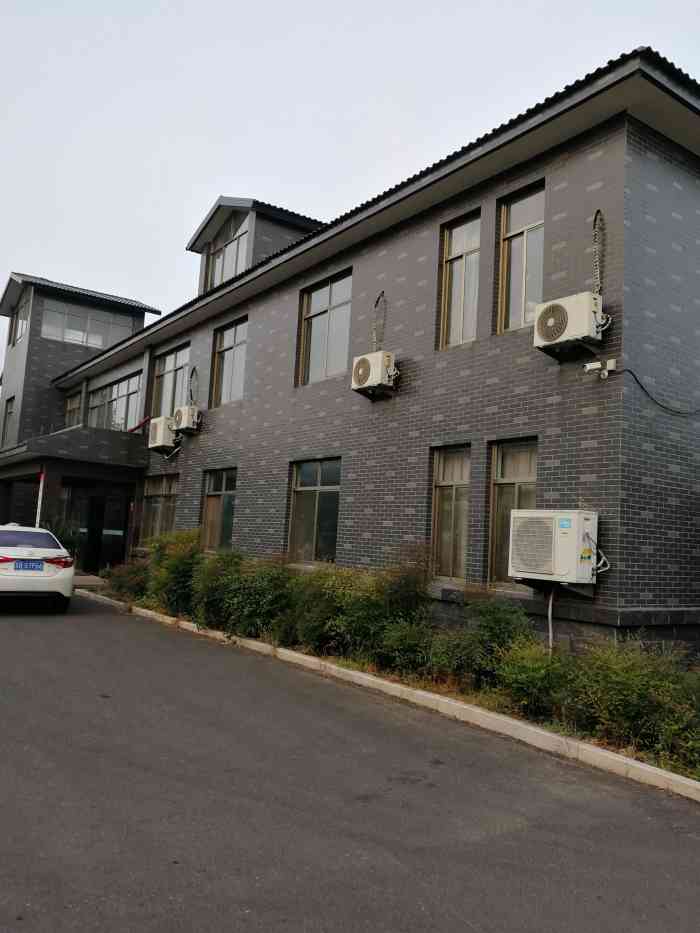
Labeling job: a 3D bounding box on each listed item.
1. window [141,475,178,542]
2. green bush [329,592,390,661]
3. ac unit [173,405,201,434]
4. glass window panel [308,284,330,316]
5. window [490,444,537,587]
[{"bbox_3d":[-5.089,1.217,19.786,0.150,1.924,2.635,7,-7,-35],"label":"window"},{"bbox_3d":[0.121,2.034,9.250,0.820,0.850,0.820,7,-7,-35],"label":"green bush"},{"bbox_3d":[-3.948,-1.145,17.573,0.250,0.520,0.800,7,-7,-35],"label":"ac unit"},{"bbox_3d":[-0.584,-3.108,13.794,0.040,0.538,0.764,7,-7,-35],"label":"glass window panel"},{"bbox_3d":[2.082,0.574,9.300,0.120,1.850,0.793,7,-7,-35],"label":"window"}]

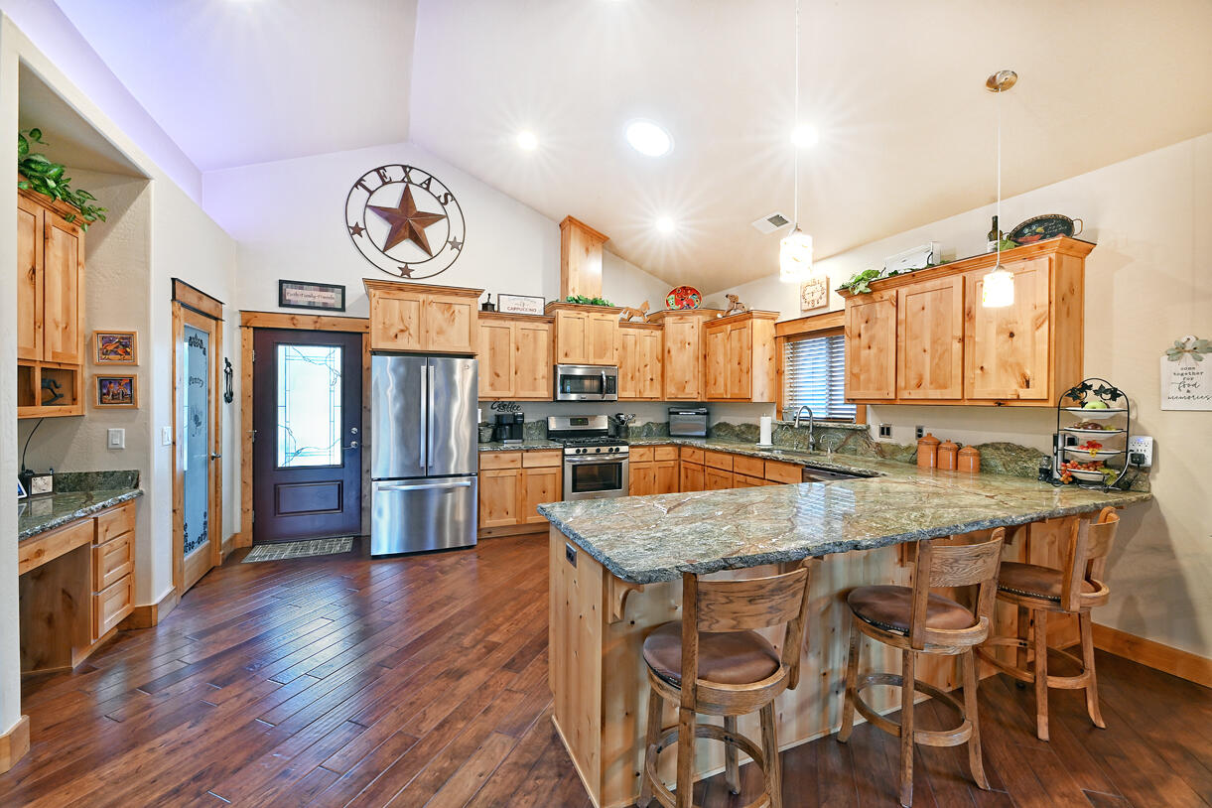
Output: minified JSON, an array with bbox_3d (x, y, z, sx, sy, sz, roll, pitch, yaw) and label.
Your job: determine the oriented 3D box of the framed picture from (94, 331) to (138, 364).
[{"bbox_3d":[-2.901,-0.331,2.784,0.199,0.203,0.025,0,0,-24],"label":"framed picture"}]

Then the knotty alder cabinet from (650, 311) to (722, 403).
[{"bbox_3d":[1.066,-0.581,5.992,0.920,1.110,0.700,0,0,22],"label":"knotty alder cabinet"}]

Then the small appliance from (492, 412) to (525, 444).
[{"bbox_3d":[-1.065,0.266,5.192,0.290,0.335,0.280,0,0,-24],"label":"small appliance"}]

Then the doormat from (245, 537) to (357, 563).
[{"bbox_3d":[-2.825,1.342,4.371,0.820,0.012,0.530,0,0,-23],"label":"doormat"}]

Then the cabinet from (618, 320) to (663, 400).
[{"bbox_3d":[0.365,-0.491,5.804,0.645,0.926,0.350,0,0,-23],"label":"cabinet"}]

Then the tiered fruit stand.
[{"bbox_3d":[2.690,0.168,2.601,0.310,0.615,0.250,0,0,14],"label":"tiered fruit stand"}]

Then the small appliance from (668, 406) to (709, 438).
[{"bbox_3d":[1.048,0.234,5.998,0.450,0.390,0.290,0,0,22],"label":"small appliance"}]

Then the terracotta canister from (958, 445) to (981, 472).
[{"bbox_3d":[2.499,0.378,3.240,0.120,0.185,0.120,0,0,-24],"label":"terracotta canister"}]

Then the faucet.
[{"bbox_3d":[1.866,0.237,4.420,0.260,0.440,0.080,0,0,-24],"label":"faucet"}]

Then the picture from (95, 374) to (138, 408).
[{"bbox_3d":[-2.908,-0.075,2.799,0.192,0.202,0.025,0,0,-24],"label":"picture"}]

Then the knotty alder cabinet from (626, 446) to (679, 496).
[{"bbox_3d":[0.435,0.923,5.764,0.660,0.880,0.635,0,0,-24],"label":"knotty alder cabinet"}]

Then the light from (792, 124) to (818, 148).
[{"bbox_3d":[1.335,-1.809,3.166,0.185,0.040,0.185,21,-8,-23],"label":"light"}]

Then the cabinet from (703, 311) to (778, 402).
[{"bbox_3d":[1.480,-0.488,5.273,0.350,0.934,0.877,0,0,-23],"label":"cabinet"}]

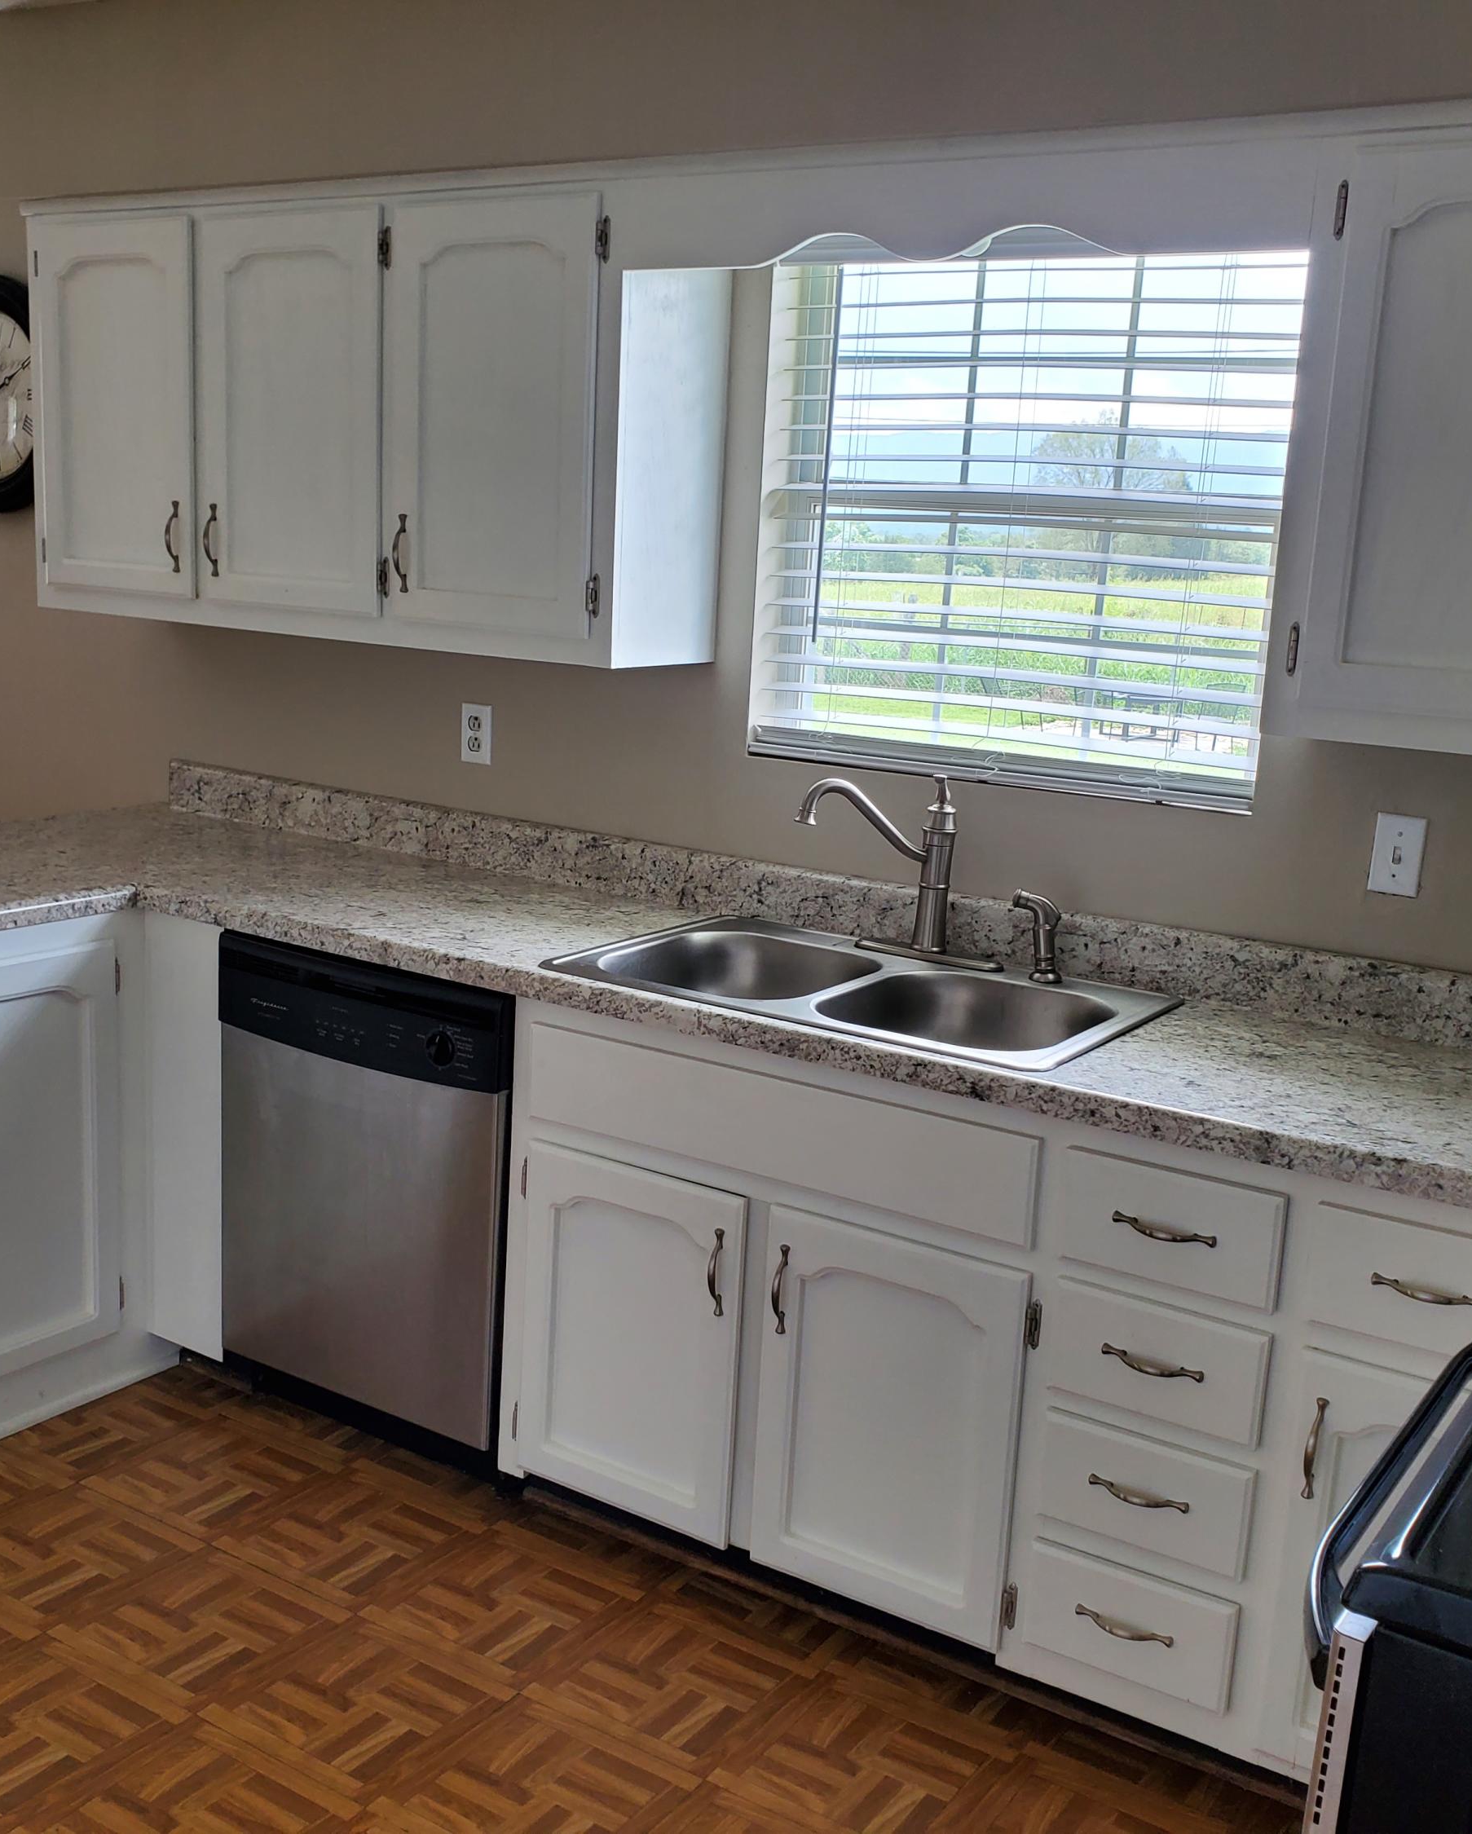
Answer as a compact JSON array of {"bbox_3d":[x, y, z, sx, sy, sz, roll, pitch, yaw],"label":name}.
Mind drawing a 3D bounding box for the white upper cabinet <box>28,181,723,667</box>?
[{"bbox_3d":[-0.714,-0.908,3.411,1.437,0.759,0.330,10,14,31],"label":"white upper cabinet"}]

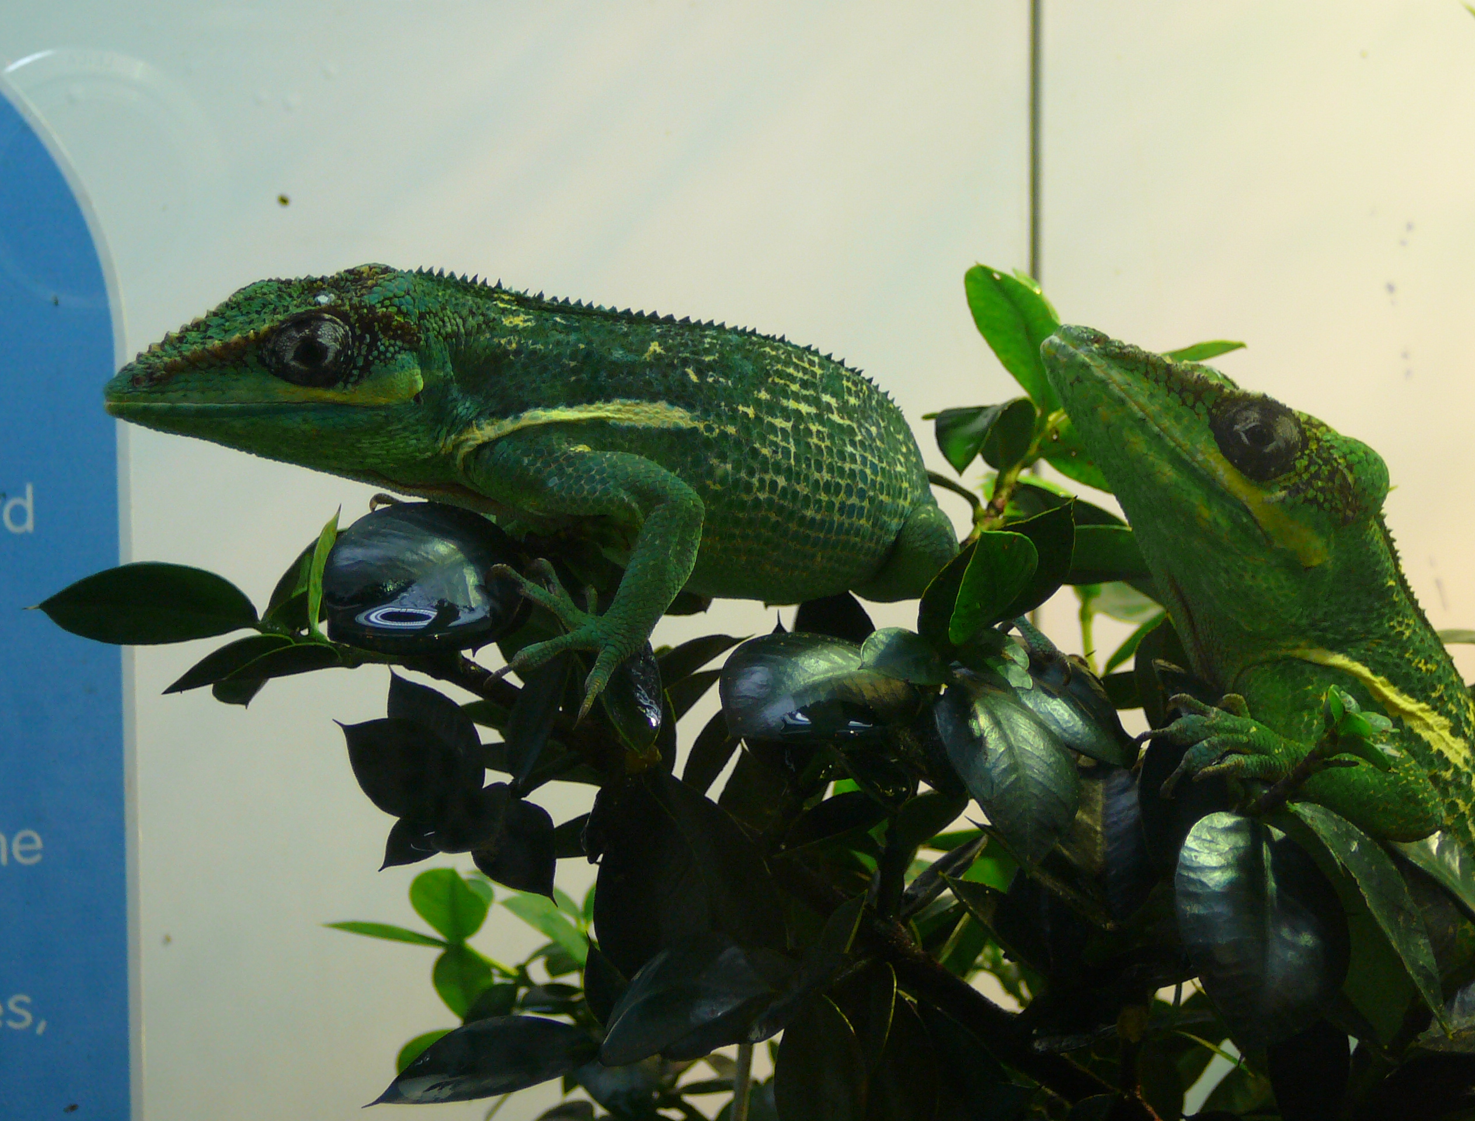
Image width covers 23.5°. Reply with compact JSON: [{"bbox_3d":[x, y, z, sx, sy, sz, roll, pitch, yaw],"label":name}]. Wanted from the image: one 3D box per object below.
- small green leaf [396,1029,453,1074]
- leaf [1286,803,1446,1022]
[{"bbox_3d":[-0.063,0.103,0.740,0.021,0.014,0.008,21,-32,13],"label":"small green leaf"},{"bbox_3d":[0.112,0.063,0.630,0.007,0.050,0.015,-37,-4,36],"label":"leaf"}]

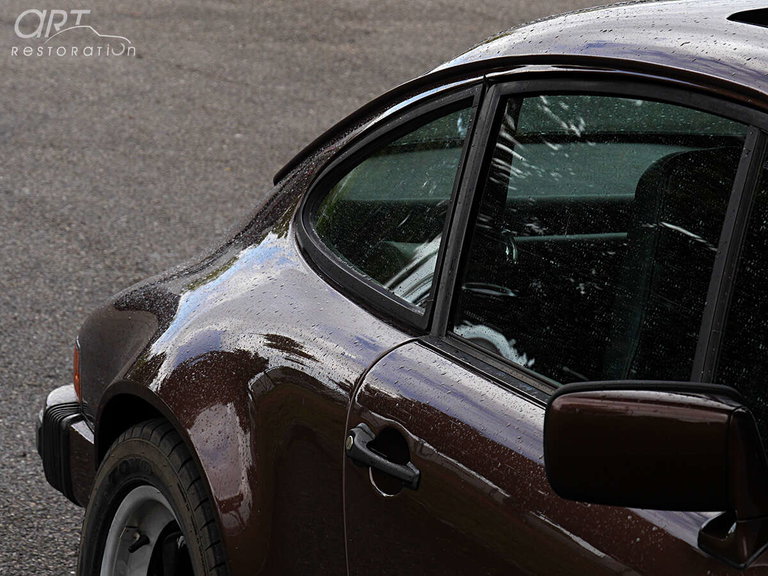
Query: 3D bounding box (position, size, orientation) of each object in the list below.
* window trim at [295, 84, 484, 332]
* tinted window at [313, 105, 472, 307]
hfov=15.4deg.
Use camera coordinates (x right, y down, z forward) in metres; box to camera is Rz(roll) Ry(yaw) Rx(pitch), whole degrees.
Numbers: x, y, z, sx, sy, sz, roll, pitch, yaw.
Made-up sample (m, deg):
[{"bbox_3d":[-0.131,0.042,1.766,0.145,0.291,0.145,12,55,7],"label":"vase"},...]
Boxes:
[{"bbox_3d":[0.003,-0.139,3.891,0.060,0.335,0.619,17,3,-22],"label":"window trim"},{"bbox_3d":[0.010,-0.141,3.877,0.040,0.285,0.524,17,3,-22],"label":"tinted window"}]

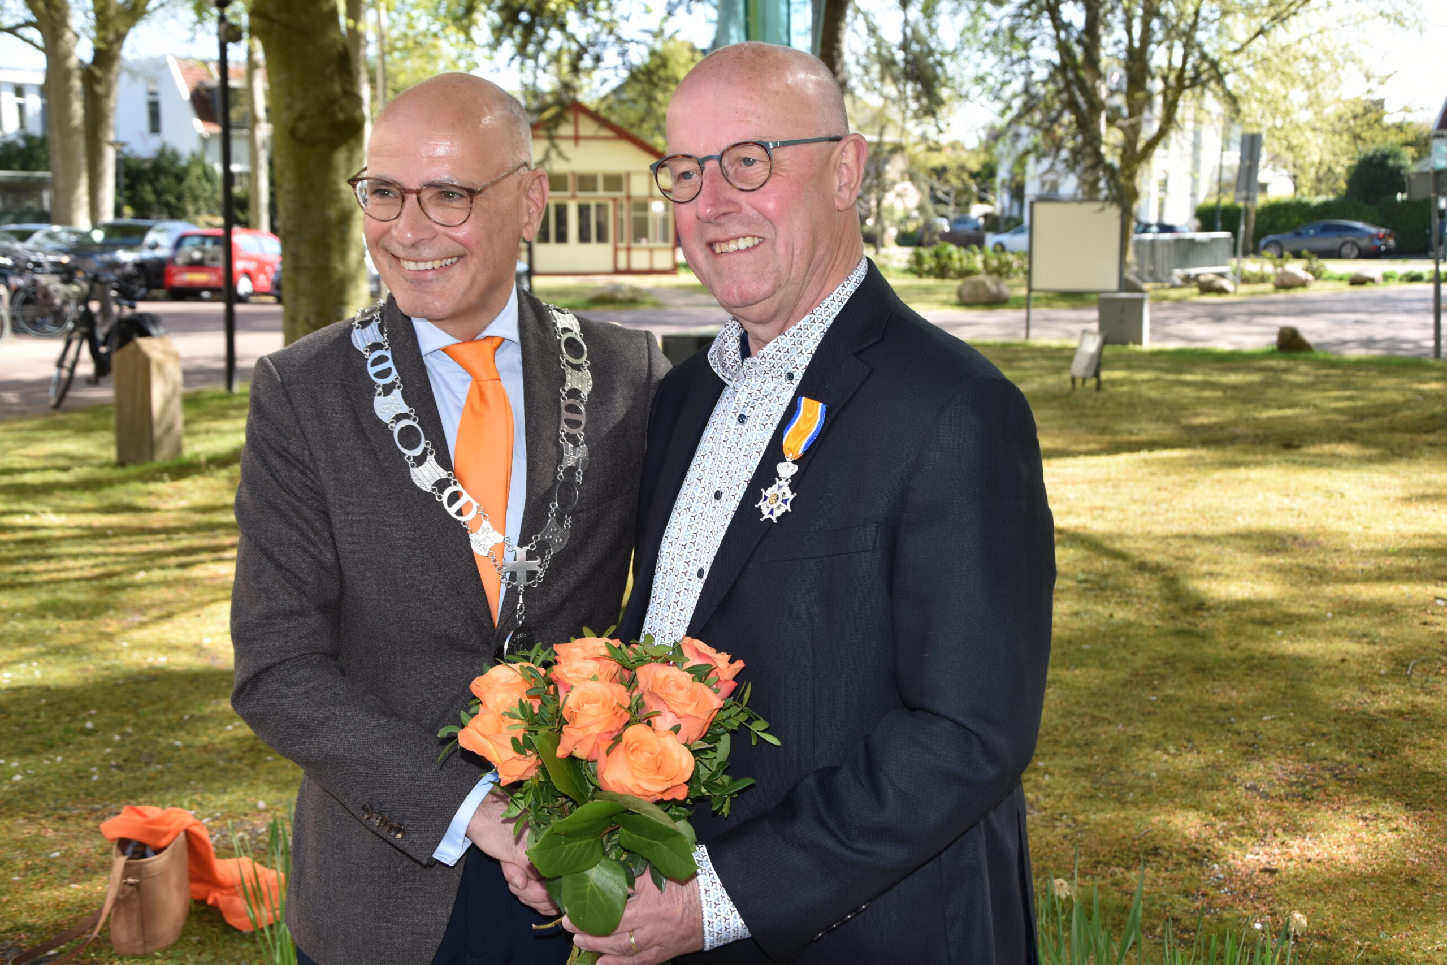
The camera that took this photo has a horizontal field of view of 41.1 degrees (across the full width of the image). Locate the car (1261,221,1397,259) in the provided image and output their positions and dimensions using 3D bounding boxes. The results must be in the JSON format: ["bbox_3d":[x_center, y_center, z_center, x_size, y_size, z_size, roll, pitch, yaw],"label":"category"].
[{"bbox_3d":[21.837,-8.767,69.655,4.830,1.400,1.870,7,10,41],"label":"car"}]

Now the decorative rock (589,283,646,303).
[{"bbox_3d":[-2.115,-3.814,38.568,1.130,0.400,0.800,0,8,0],"label":"decorative rock"}]

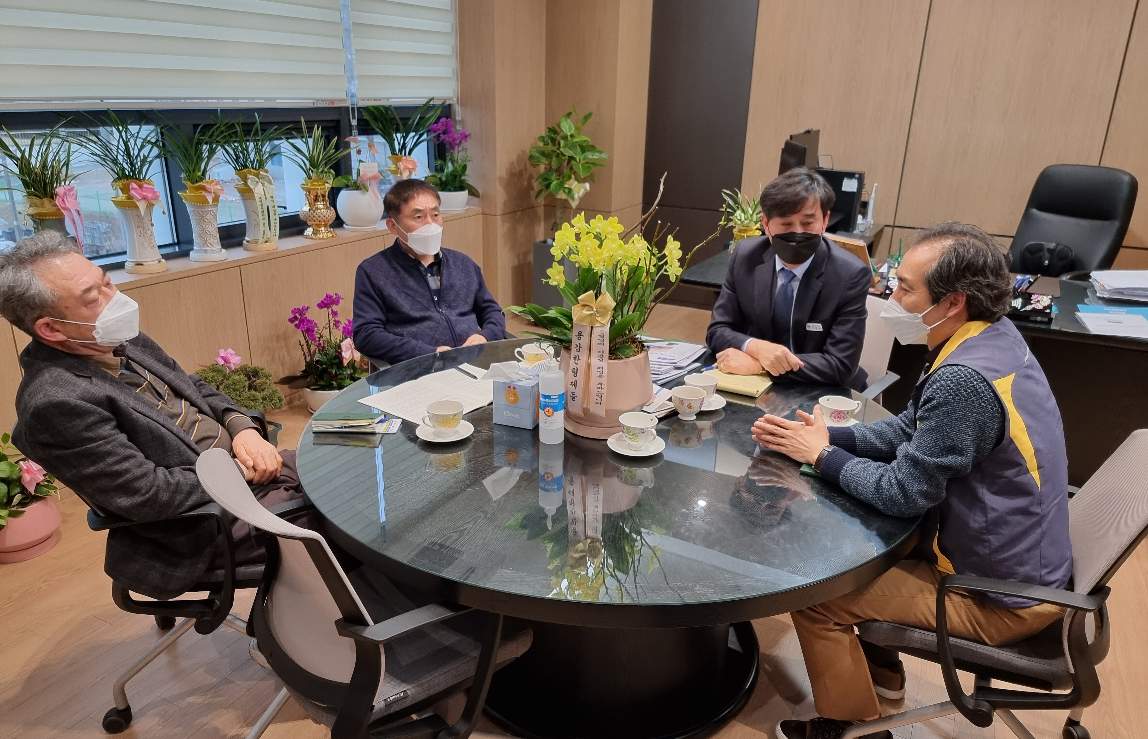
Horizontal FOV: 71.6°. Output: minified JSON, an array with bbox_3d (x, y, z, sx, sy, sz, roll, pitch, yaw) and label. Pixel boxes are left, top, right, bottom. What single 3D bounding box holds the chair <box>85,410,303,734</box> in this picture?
[{"bbox_3d":[-1.010,0.428,2.155,0.770,0.910,0.650,-3,20,-10],"label":"chair"}]

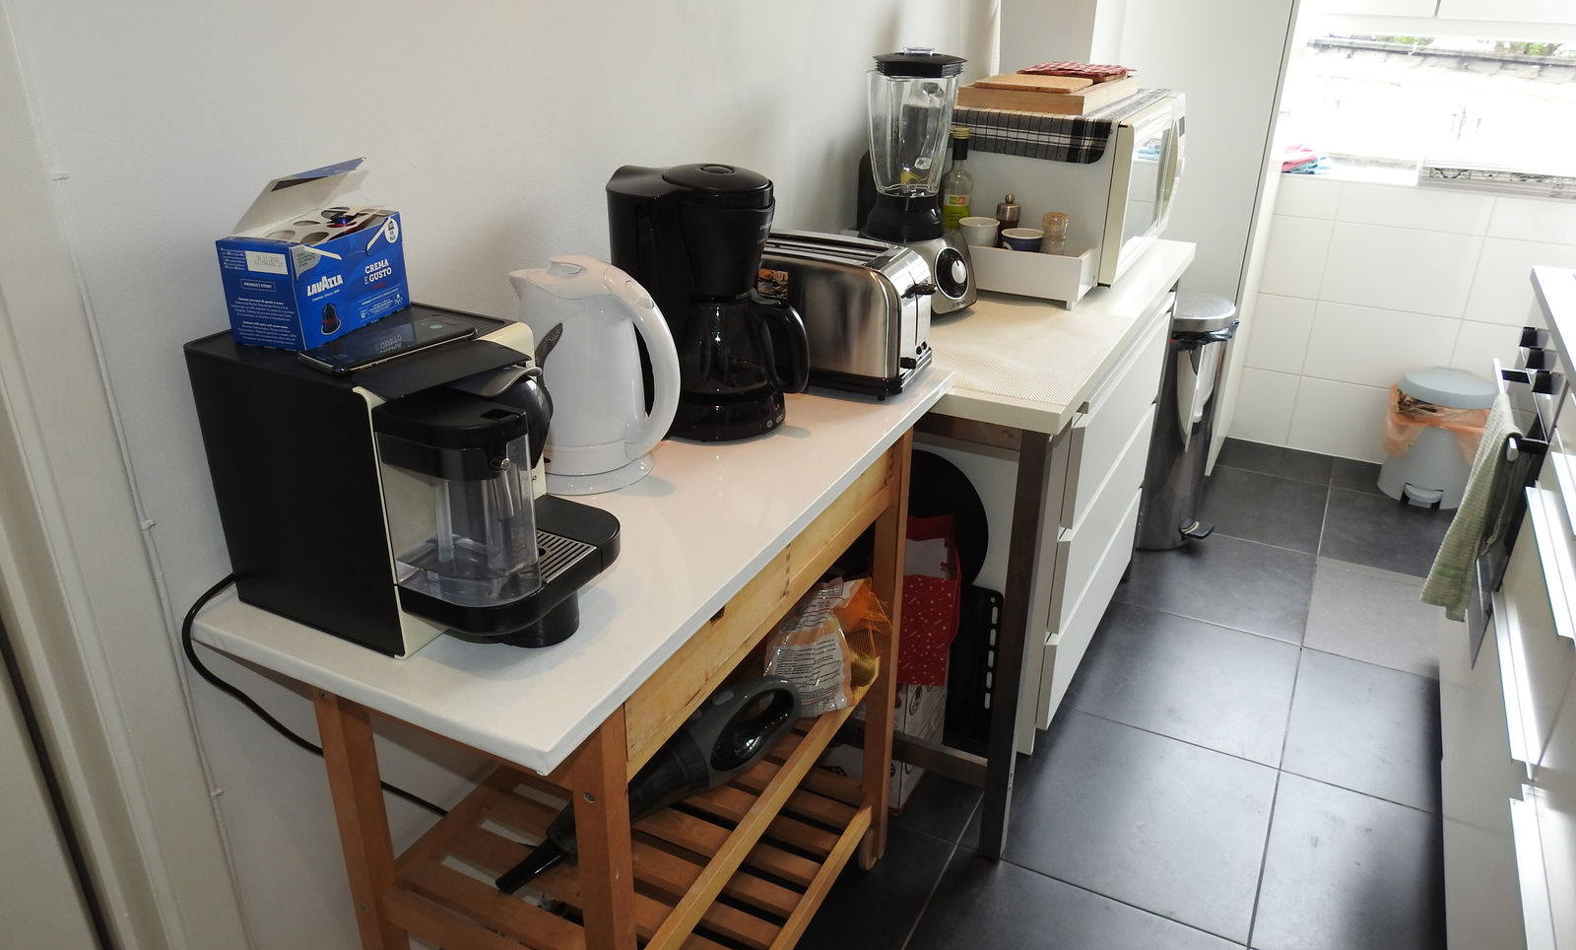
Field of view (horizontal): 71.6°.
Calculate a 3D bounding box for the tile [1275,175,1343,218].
[{"bbox_3d":[1.612,-0.854,3.386,0.173,0.116,0.010,14,28,28],"label":"tile"}]

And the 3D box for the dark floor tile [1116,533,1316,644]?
[{"bbox_3d":[1.117,0.266,2.903,0.500,0.010,0.500,12,28,25],"label":"dark floor tile"}]

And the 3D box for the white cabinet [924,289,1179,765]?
[{"bbox_3d":[0.500,0.029,2.492,0.480,0.780,0.800,12,28,25],"label":"white cabinet"}]

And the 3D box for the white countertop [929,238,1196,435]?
[{"bbox_3d":[0.410,-0.356,2.203,0.600,0.034,1.210,12,28,25],"label":"white countertop"}]

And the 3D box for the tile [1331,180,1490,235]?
[{"bbox_3d":[1.859,-0.792,3.252,0.403,0.116,0.010,14,28,28],"label":"tile"}]

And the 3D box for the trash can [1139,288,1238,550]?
[{"bbox_3d":[1.038,-0.148,3.007,0.330,0.672,0.295,16,29,30],"label":"trash can"}]

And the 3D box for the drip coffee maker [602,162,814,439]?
[{"bbox_3d":[-0.107,-0.235,1.442,0.295,0.340,0.185,11,27,22],"label":"drip coffee maker"}]

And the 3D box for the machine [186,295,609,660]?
[{"bbox_3d":[-0.338,0.003,1.019,0.342,0.258,0.200,12,27,25],"label":"machine"}]

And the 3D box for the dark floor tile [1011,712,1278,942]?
[{"bbox_3d":[0.652,0.642,2.107,0.502,0.010,0.502,12,28,25],"label":"dark floor tile"}]

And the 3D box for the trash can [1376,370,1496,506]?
[{"bbox_3d":[1.929,-0.108,3.252,0.255,0.375,0.265,13,28,26],"label":"trash can"}]

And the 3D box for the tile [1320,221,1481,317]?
[{"bbox_3d":[1.859,-0.625,3.329,0.403,0.251,0.010,14,28,28],"label":"tile"}]

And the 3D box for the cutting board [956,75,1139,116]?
[{"bbox_3d":[0.576,-0.854,2.433,0.277,0.038,0.480,12,28,25],"label":"cutting board"}]

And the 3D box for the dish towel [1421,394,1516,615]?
[{"bbox_3d":[1.223,0.059,1.946,0.075,0.405,0.260,12,28,25],"label":"dish towel"}]

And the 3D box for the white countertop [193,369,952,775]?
[{"bbox_3d":[-0.153,0.002,1.356,0.425,0.023,1.000,12,27,24],"label":"white countertop"}]

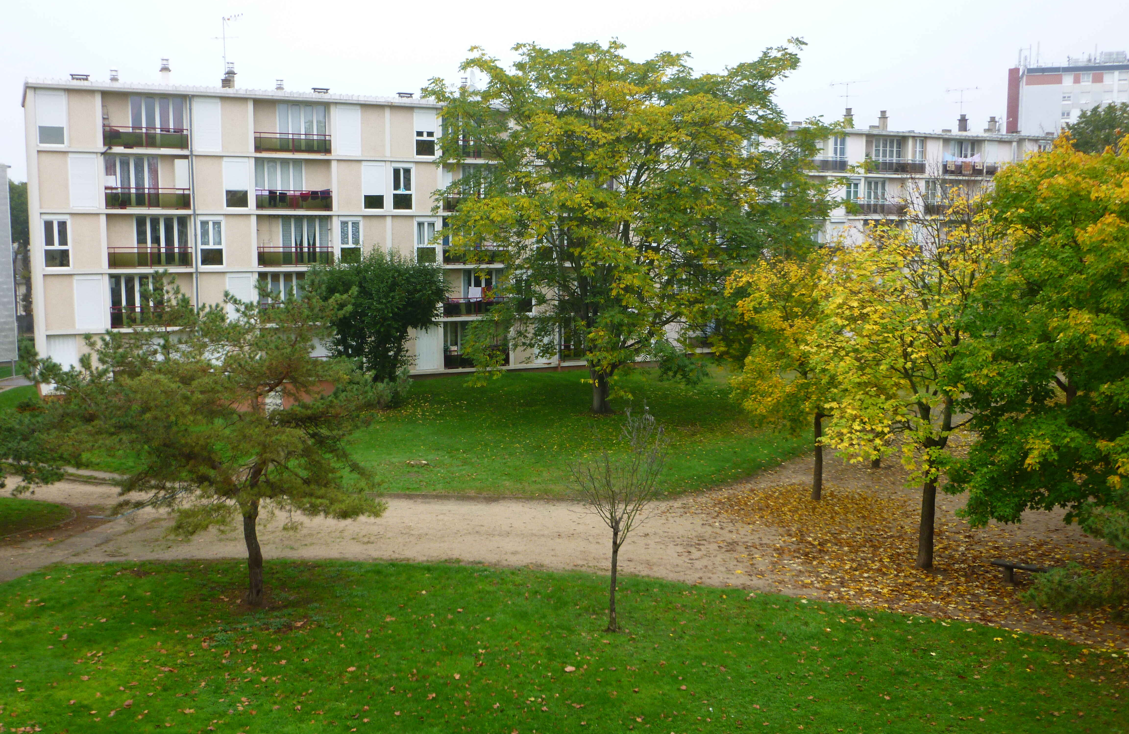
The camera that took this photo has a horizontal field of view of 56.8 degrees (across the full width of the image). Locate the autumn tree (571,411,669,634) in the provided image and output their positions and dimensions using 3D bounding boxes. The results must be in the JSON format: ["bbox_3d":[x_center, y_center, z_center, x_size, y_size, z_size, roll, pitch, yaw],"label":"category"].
[{"bbox_3d":[1.071,2.982,20.484,1.950,4.550,1.860,0,7,0],"label":"autumn tree"}]

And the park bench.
[{"bbox_3d":[10.435,4.668,23.170,1.750,0.460,0.420,5,9,32],"label":"park bench"}]

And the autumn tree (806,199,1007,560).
[{"bbox_3d":[8.029,0.402,24.001,4.710,8.700,4.480,0,7,0],"label":"autumn tree"}]

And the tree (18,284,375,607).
[{"bbox_3d":[-7.479,1.547,21.850,7.460,7.040,6.710,0,7,0],"label":"tree"}]

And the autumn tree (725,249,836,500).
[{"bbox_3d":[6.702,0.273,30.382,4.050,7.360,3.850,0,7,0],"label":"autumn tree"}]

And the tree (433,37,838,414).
[{"bbox_3d":[2.677,-5.791,44.130,17.220,15.630,15.500,0,7,0],"label":"tree"}]

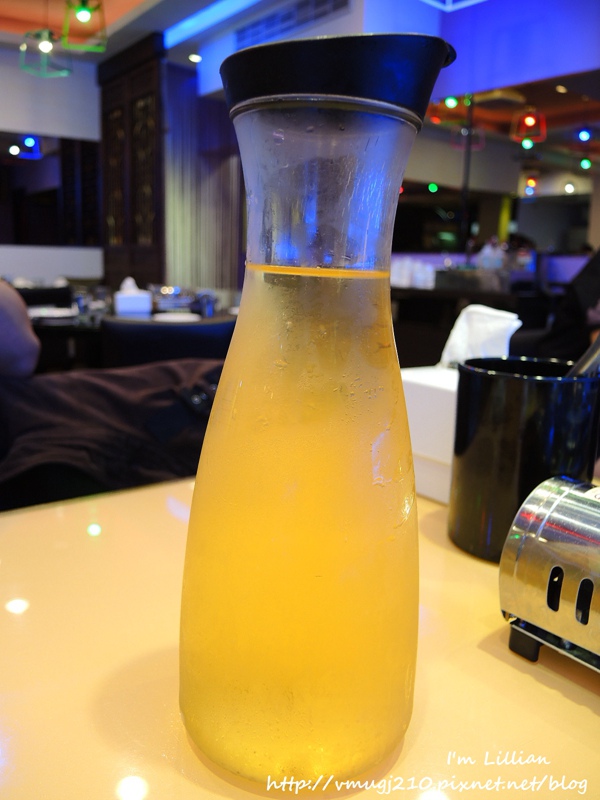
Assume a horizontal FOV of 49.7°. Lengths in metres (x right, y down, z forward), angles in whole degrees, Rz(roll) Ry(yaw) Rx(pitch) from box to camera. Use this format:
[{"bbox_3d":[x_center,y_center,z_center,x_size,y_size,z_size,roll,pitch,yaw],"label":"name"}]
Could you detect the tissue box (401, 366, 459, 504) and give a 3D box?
[{"bbox_3d":[0.142,0.028,0.600,0.118,0.096,0.114,14,16,41],"label":"tissue box"}]

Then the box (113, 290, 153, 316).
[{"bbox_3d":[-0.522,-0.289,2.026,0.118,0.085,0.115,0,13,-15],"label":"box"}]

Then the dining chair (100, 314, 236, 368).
[{"bbox_3d":[-0.342,0.141,1.876,0.470,0.780,0.520,-2,13,-21],"label":"dining chair"}]

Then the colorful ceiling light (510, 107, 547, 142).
[{"bbox_3d":[1.801,-2.163,5.100,0.190,0.220,0.190,0,13,-14],"label":"colorful ceiling light"}]

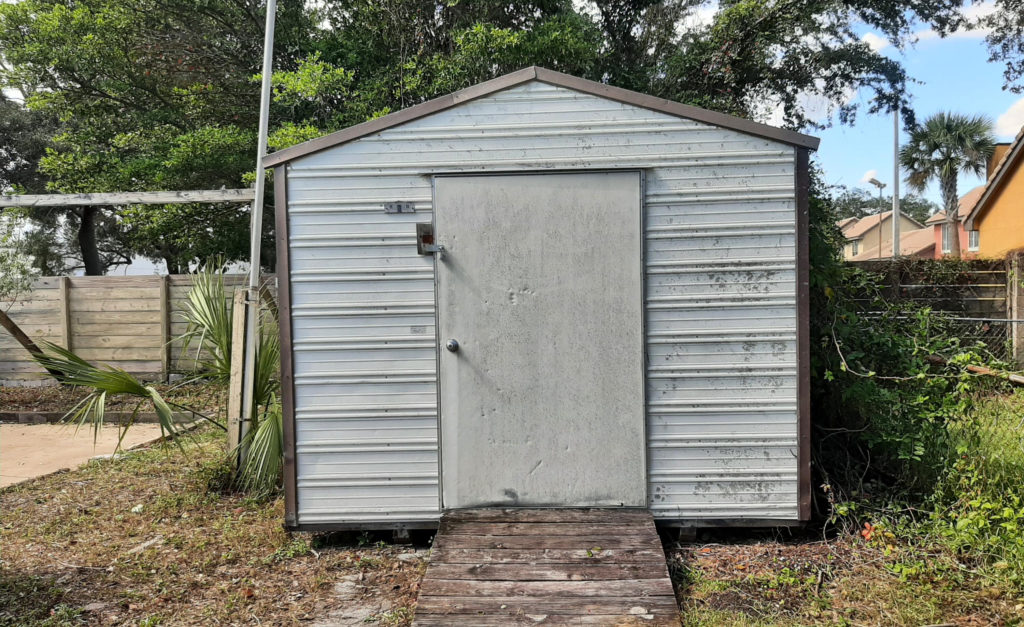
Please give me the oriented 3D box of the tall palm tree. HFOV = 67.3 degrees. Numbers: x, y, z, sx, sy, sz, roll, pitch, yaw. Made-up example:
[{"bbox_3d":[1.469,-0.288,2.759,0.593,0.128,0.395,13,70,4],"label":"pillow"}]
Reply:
[{"bbox_3d":[15.496,-3.522,27.333,3.550,7.400,3.500,-1,2,2],"label":"tall palm tree"}]

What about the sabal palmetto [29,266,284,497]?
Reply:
[{"bbox_3d":[-2.803,0.495,6.381,2.100,1.750,1.500,-1,2,2],"label":"sabal palmetto"}]

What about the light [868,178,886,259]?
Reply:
[{"bbox_3d":[19.561,-3.898,41.190,0.960,6.800,0.450,-1,2,2],"label":"light"}]

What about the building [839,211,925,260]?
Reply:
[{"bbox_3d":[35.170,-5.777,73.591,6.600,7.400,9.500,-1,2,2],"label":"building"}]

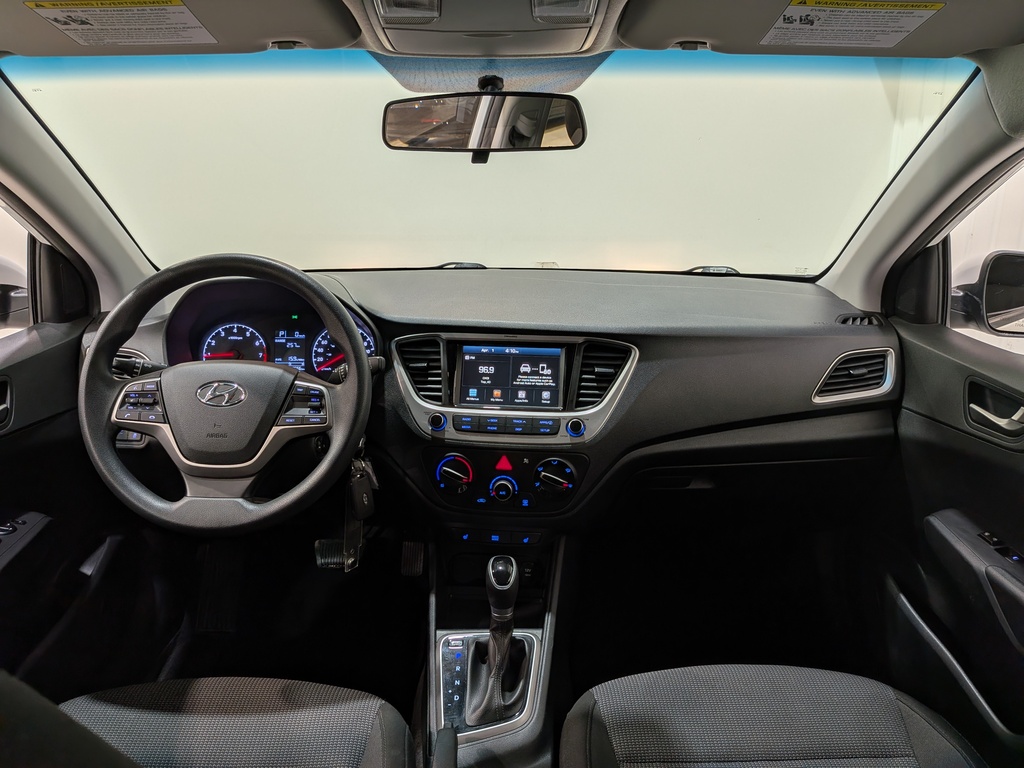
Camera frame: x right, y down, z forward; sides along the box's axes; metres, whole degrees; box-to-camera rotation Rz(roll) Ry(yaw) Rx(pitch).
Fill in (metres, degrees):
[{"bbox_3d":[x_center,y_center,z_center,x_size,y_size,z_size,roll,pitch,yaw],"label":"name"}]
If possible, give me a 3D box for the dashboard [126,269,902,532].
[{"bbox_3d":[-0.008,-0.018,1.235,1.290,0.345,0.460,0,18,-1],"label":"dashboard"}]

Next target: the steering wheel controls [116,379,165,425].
[{"bbox_3d":[-0.491,0.025,0.935,0.060,0.058,0.023,0,-12,-2],"label":"steering wheel controls"}]

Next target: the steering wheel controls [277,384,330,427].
[{"bbox_3d":[-0.276,0.028,0.938,0.067,0.056,0.023,0,-12,-2],"label":"steering wheel controls"}]

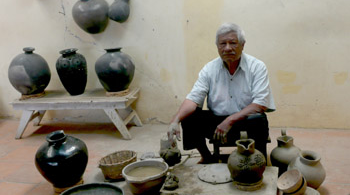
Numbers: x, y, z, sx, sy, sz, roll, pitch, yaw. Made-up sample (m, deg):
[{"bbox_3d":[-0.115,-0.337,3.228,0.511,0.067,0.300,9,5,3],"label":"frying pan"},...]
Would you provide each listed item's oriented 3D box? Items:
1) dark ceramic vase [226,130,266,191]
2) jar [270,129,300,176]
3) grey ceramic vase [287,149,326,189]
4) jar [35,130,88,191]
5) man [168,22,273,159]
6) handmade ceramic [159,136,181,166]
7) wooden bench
[{"bbox_3d":[0.366,0.327,2.214,0.193,0.244,0.208,-2,16,5],"label":"dark ceramic vase"},{"bbox_3d":[0.661,0.340,2.598,0.179,0.240,0.194,-1,16,9],"label":"jar"},{"bbox_3d":[0.808,0.459,2.654,0.230,0.220,0.230,9,21,16],"label":"grey ceramic vase"},{"bbox_3d":[-0.663,0.380,2.583,0.300,0.328,0.300,-9,15,2],"label":"jar"},{"bbox_3d":[0.309,-0.037,2.817,0.640,0.890,0.630,0,16,12],"label":"man"},{"bbox_3d":[-0.033,0.382,3.022,0.146,0.191,0.146,1,18,19],"label":"handmade ceramic"},{"bbox_3d":[-0.873,0.149,3.952,1.128,0.358,0.358,-1,18,15],"label":"wooden bench"}]

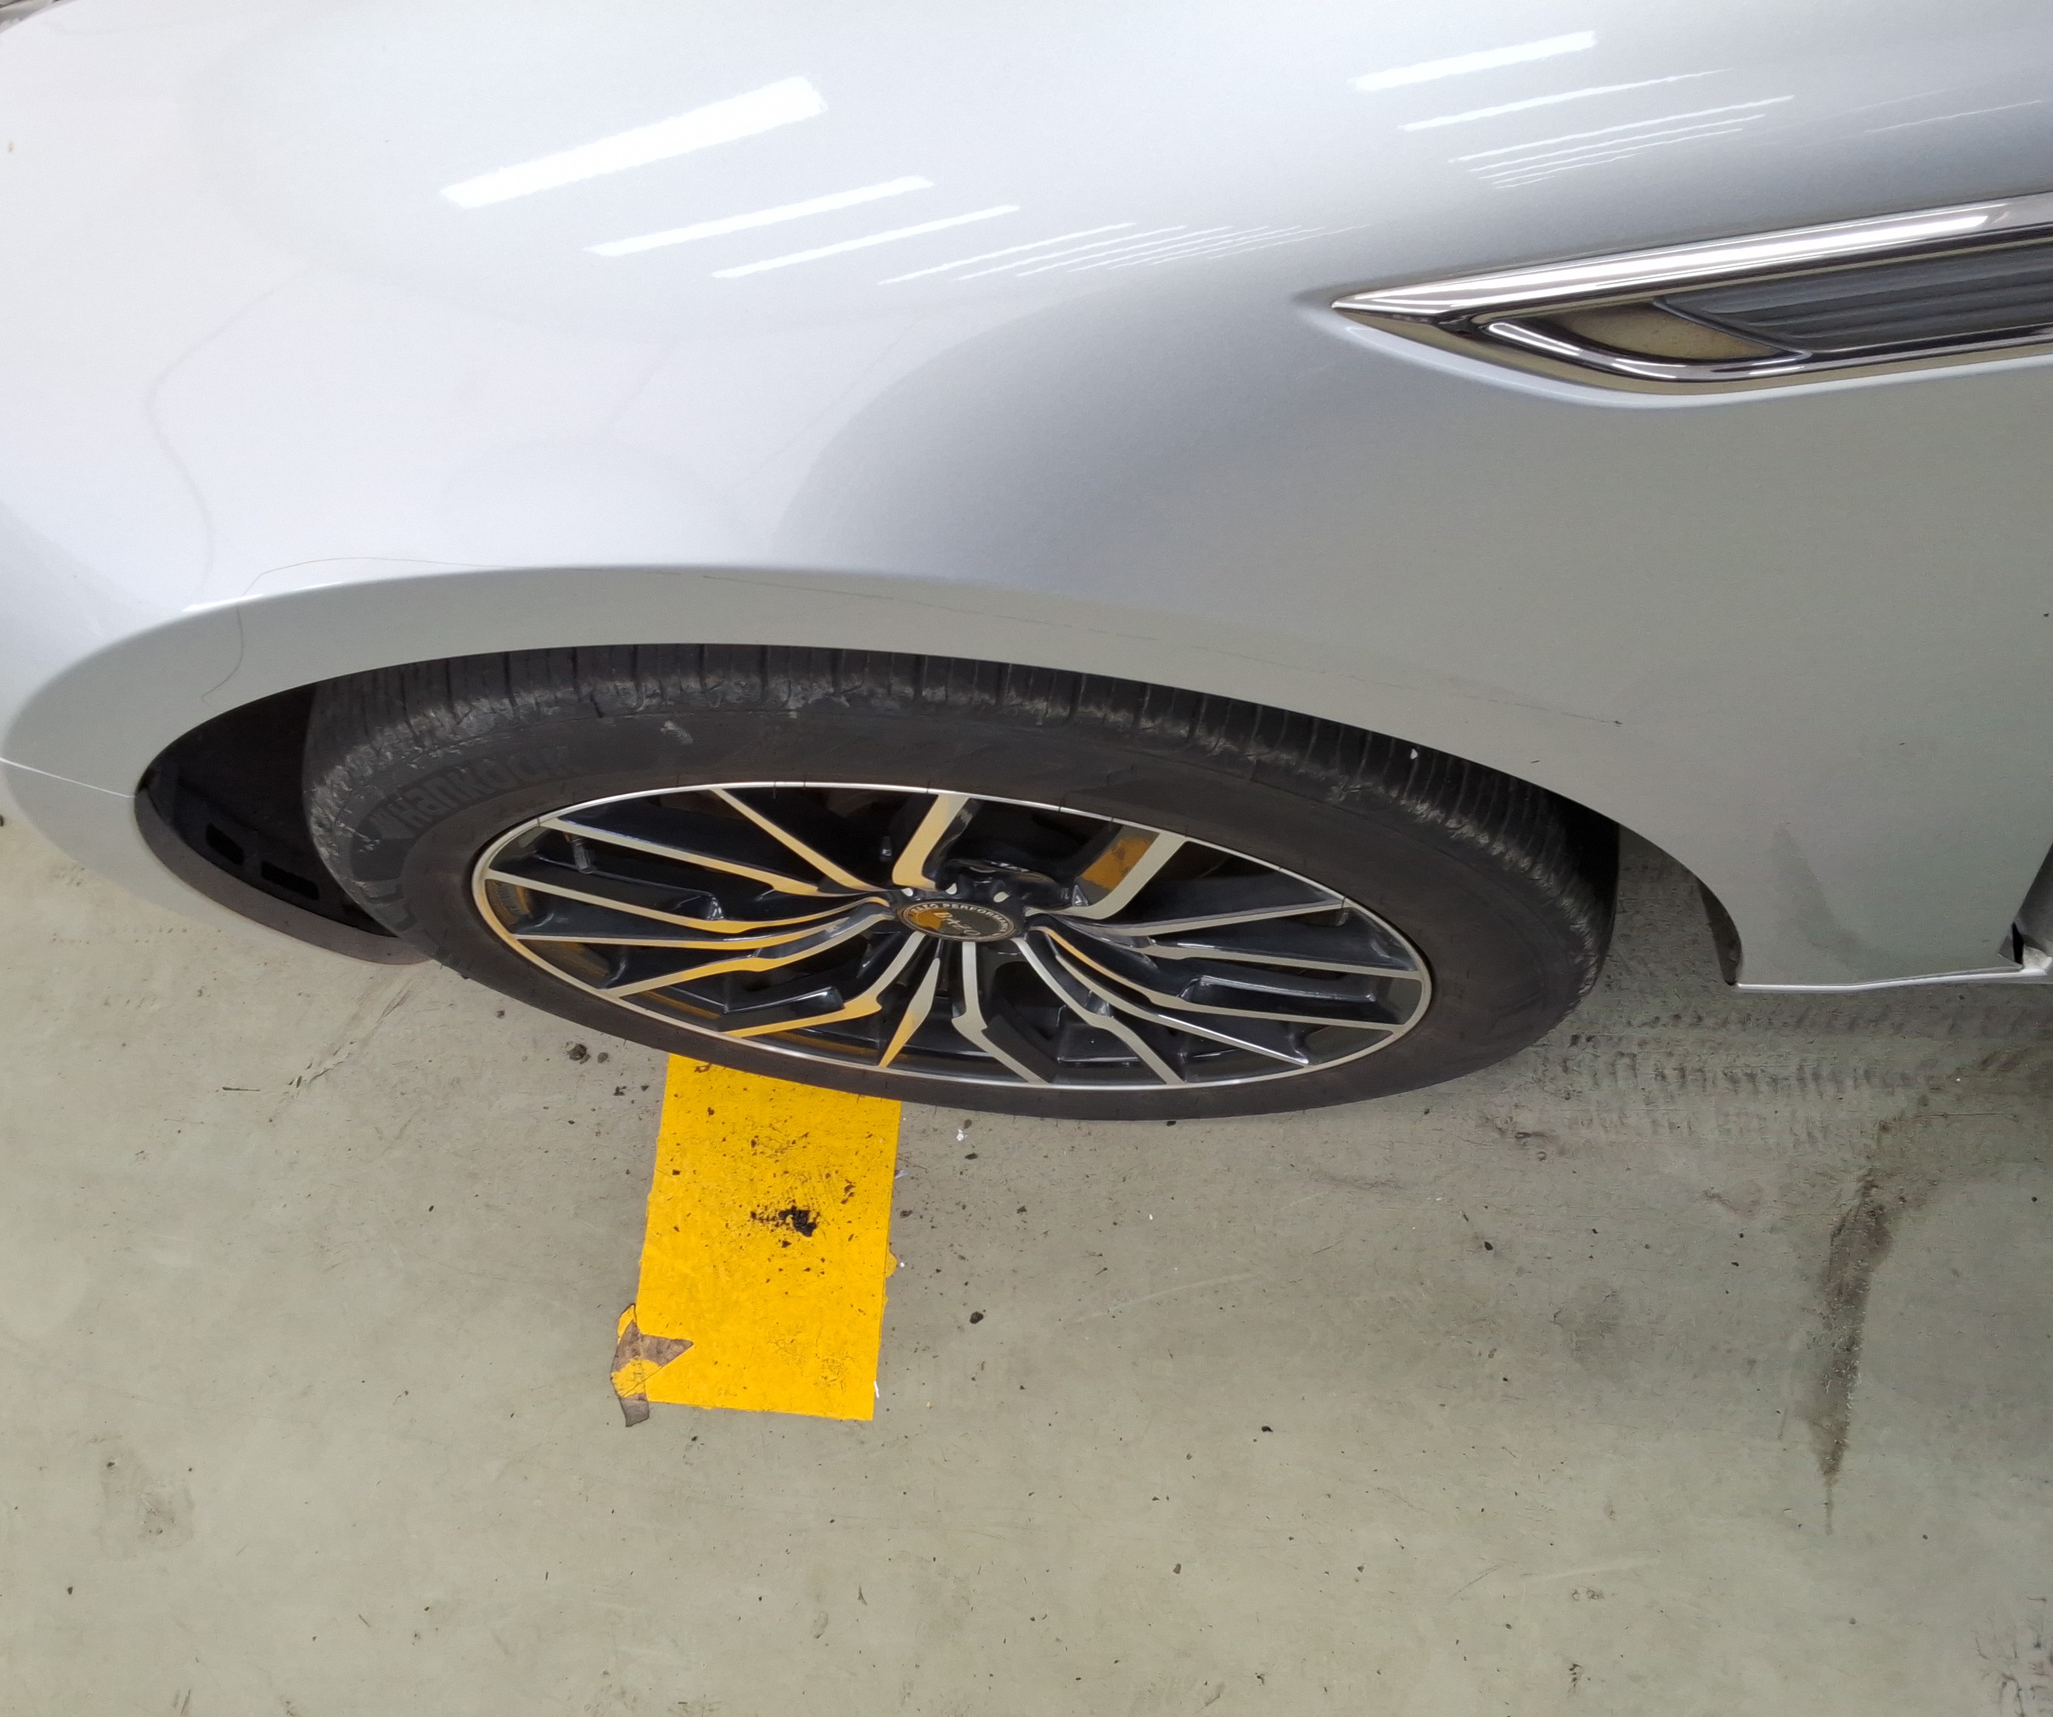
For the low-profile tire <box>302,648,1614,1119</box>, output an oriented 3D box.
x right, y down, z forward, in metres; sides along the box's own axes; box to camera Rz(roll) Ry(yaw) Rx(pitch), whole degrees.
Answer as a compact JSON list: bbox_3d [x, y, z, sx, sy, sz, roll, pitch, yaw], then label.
[{"bbox_3d":[-0.028,-0.048,1.024,0.676,0.672,0.240,3,69,10],"label":"low-profile tire"}]

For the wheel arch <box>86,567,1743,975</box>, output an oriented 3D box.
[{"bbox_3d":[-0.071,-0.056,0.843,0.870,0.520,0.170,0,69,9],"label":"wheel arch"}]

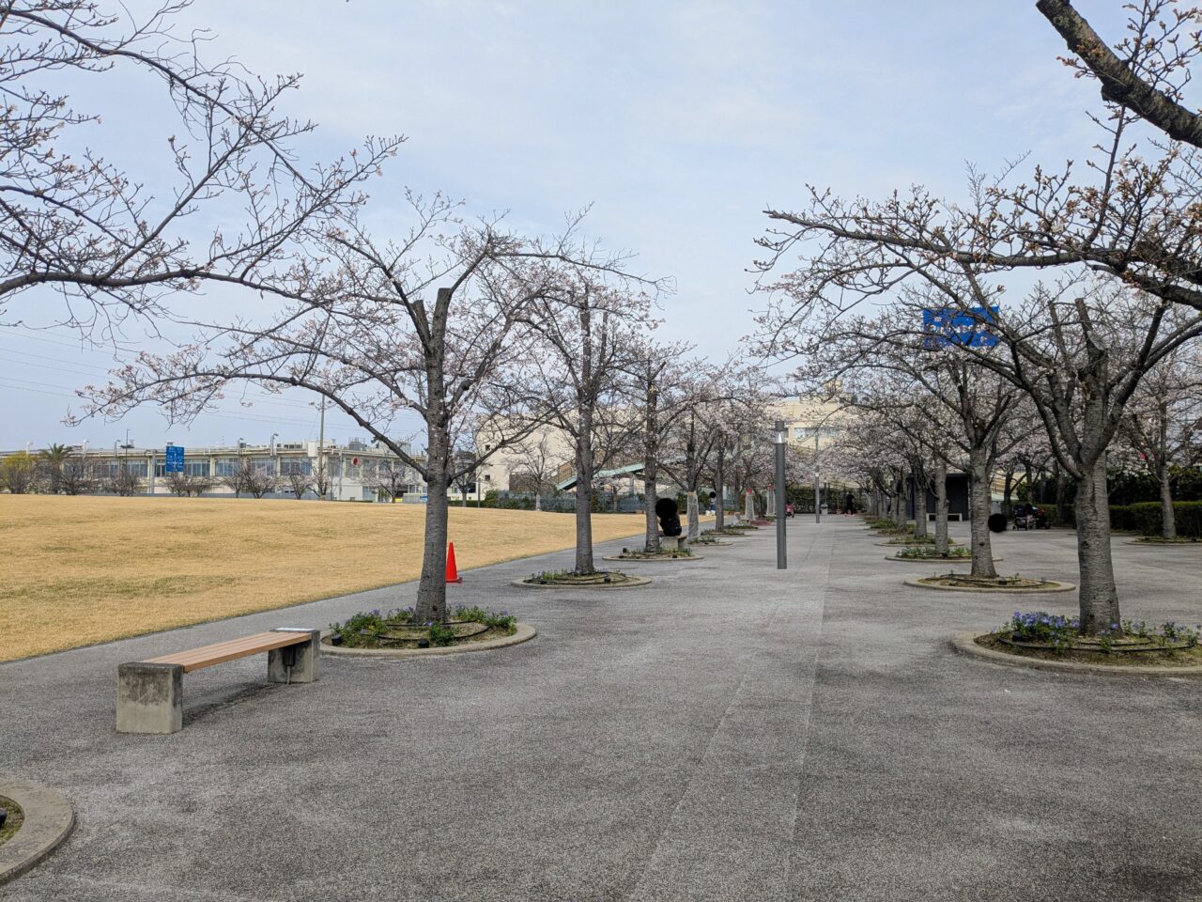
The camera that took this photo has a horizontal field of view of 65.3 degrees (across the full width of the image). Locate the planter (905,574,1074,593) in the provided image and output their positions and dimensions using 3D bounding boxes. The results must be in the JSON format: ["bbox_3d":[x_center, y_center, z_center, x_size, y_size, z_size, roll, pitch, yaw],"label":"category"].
[{"bbox_3d":[6.204,2.090,15.051,2.564,0.140,2.564,-2,-3,14],"label":"planter"}]

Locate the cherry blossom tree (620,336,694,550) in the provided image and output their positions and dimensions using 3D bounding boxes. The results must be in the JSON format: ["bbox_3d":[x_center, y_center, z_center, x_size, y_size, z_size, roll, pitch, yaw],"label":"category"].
[{"bbox_3d":[1.425,-0.215,23.418,2.500,5.309,2.600,-1,-3,0],"label":"cherry blossom tree"}]

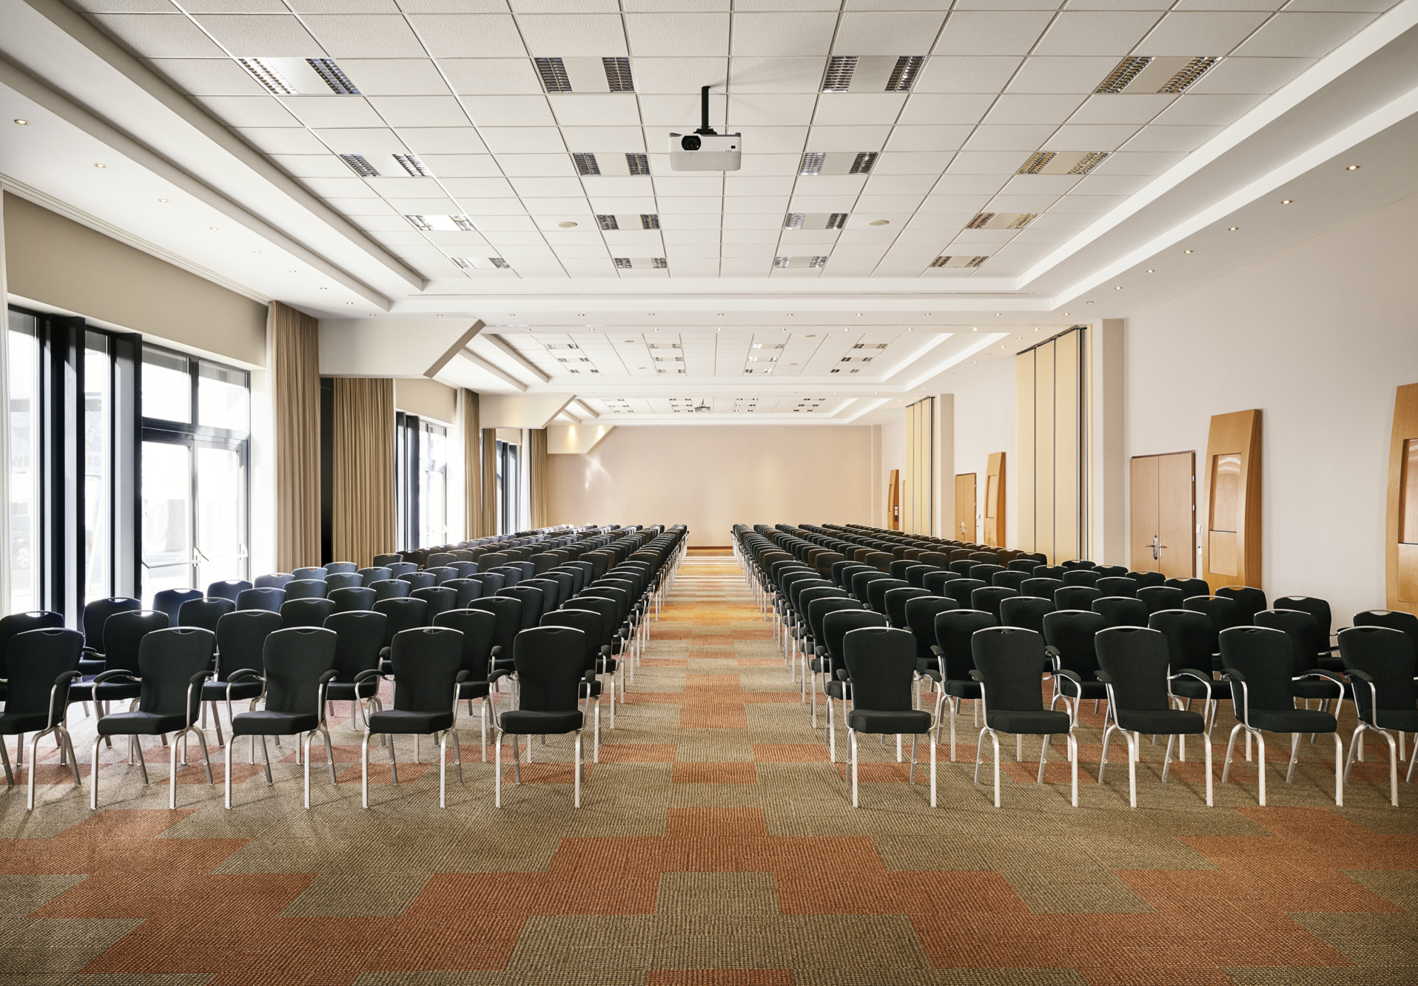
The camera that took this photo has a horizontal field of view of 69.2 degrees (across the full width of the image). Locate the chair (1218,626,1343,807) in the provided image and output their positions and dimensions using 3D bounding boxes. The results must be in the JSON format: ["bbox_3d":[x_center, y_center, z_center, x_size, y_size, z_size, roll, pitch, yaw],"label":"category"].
[{"bbox_3d":[3.224,1.243,5.862,0.580,0.925,0.570,0,0,0],"label":"chair"}]

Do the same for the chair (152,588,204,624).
[{"bbox_3d":[-4.608,1.303,8.838,0.580,0.925,0.570,0,0,0],"label":"chair"}]

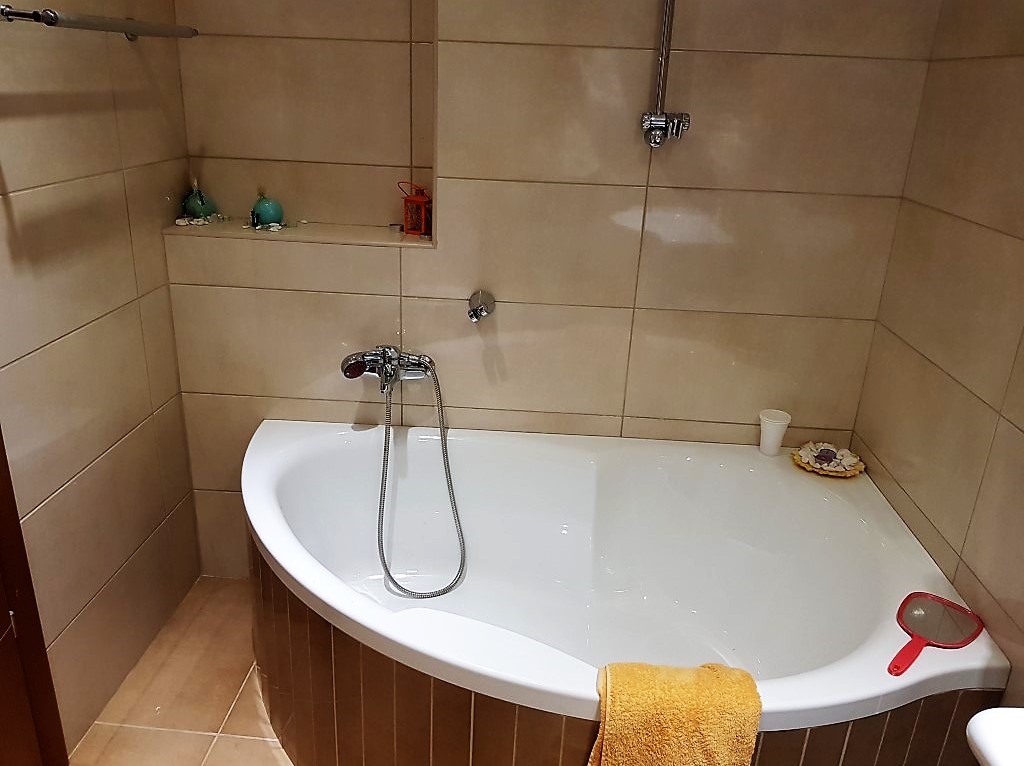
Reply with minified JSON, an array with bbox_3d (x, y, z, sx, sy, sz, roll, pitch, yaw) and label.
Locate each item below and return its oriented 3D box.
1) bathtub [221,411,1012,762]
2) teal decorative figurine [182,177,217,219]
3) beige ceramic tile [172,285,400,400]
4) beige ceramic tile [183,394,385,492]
[{"bbox_3d":[0.072,0.560,1.717,1.585,0.532,0.975,3,21,2],"label":"bathtub"},{"bbox_3d":[-0.824,-0.486,2.046,0.093,0.115,0.093,3,21,2],"label":"teal decorative figurine"},{"bbox_3d":[-0.592,-0.100,2.032,0.608,0.300,0.012,3,21,2],"label":"beige ceramic tile"},{"bbox_3d":[-0.604,0.180,2.141,0.608,0.300,0.012,3,21,2],"label":"beige ceramic tile"}]

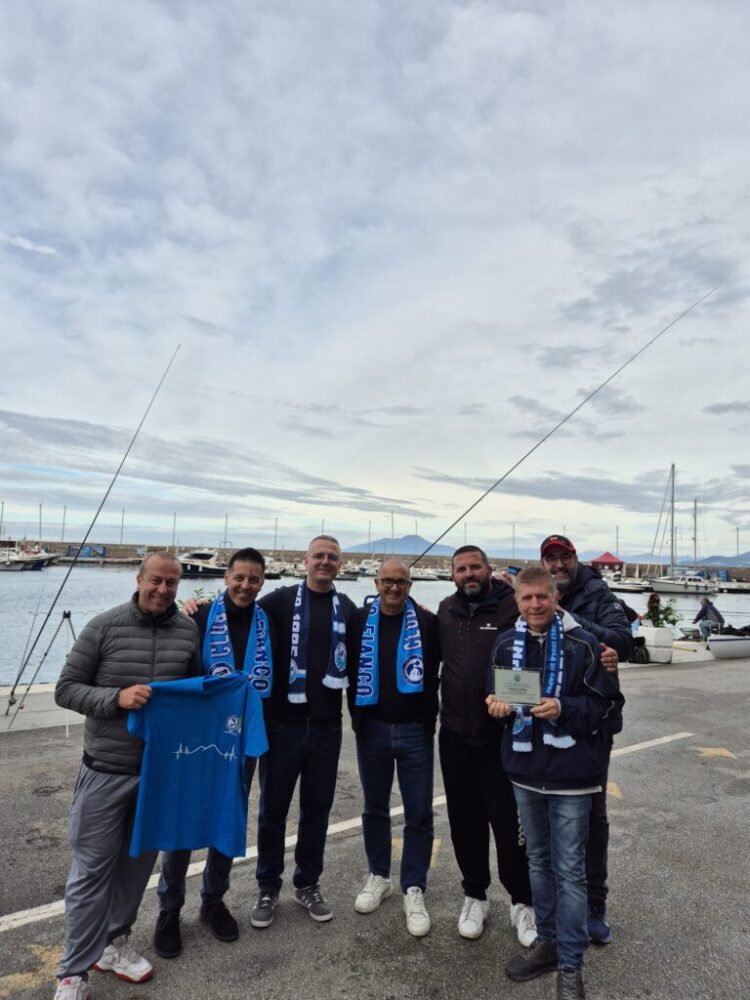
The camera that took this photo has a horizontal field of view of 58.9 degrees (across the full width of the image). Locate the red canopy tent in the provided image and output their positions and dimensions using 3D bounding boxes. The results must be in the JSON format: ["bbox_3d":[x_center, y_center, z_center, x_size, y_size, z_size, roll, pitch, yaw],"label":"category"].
[{"bbox_3d":[29.802,8.322,85.139,3.300,3.200,3.300,0,-6,25],"label":"red canopy tent"}]

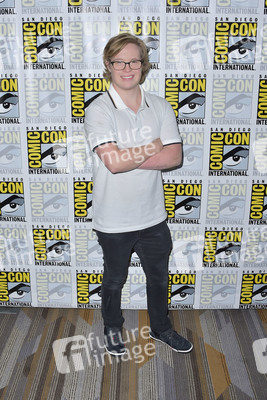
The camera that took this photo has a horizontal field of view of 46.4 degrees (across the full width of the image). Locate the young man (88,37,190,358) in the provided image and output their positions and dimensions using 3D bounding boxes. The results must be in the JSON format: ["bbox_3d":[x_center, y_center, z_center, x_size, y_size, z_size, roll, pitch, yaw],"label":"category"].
[{"bbox_3d":[0.029,0.015,1.636,0.540,1.659,0.391,-4,12,-22],"label":"young man"}]

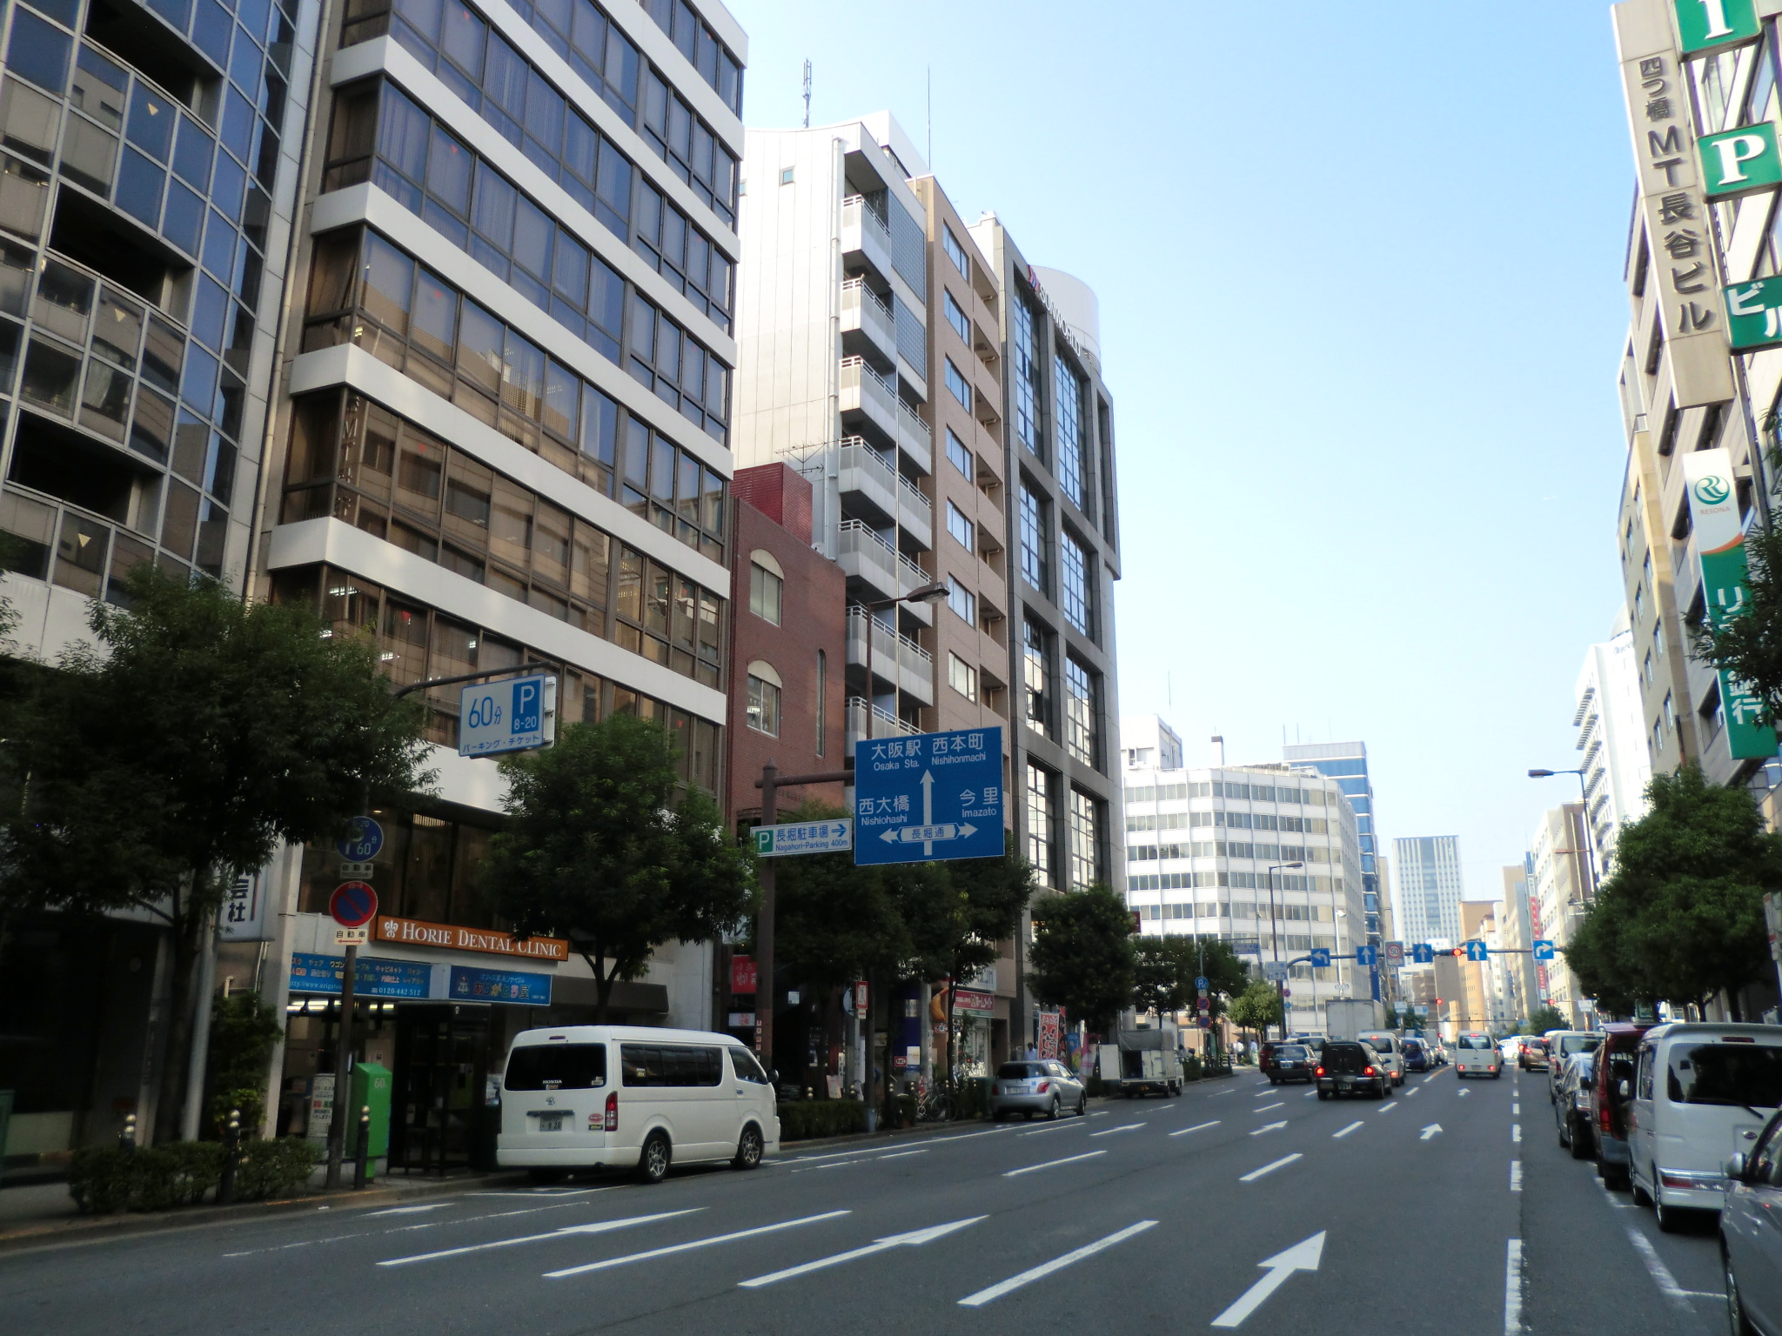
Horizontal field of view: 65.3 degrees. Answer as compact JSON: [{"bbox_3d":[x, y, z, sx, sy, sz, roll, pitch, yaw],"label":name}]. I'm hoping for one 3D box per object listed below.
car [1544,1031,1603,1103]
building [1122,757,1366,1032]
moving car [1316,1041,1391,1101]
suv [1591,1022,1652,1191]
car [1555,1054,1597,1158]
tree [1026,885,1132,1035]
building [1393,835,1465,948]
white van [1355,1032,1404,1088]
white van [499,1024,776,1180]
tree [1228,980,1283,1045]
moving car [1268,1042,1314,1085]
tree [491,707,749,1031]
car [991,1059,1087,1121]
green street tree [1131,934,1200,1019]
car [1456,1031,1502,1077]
[{"bbox_3d":[20.087,11.611,40.335,1.700,1.970,4.650,-6,-17,21],"label":"car"},{"bbox_3d":[41.315,31.323,170.207,29.000,31.000,40.000,-7,-17,23],"label":"building"},{"bbox_3d":[14.608,12.659,43.720,1.830,1.660,5.000,-7,-17,23],"label":"moving car"},{"bbox_3d":[9.874,5.654,17.965,1.500,1.930,3.500,-7,-17,23],"label":"suv"},{"bbox_3d":[11.864,7.077,22.521,1.740,1.530,4.400,-7,-17,23],"label":"car"},{"bbox_3d":[6.608,10.836,47.237,3.700,7.100,3.700,-7,-17,23],"label":"tree"},{"bbox_3d":[351.935,176.952,893.158,39.000,133.000,38.000,-7,-17,23],"label":"building"},{"bbox_3d":[18.114,14.443,51.357,1.500,1.900,3.500,-7,-17,23],"label":"white van"},{"bbox_3d":[-3.594,6.572,20.963,1.880,2.105,4.840,-7,-17,23],"label":"white van"},{"bbox_3d":[21.349,21.164,82.388,3.200,5.200,3.200,-7,-17,23],"label":"tree"},{"bbox_3d":[15.705,15.297,53.588,1.700,1.480,4.650,-7,-17,23],"label":"moving car"},{"bbox_3d":[-4.569,4.273,23.163,4.400,7.300,4.400,-7,-17,23],"label":"tree"},{"bbox_3d":[4.005,11.225,37.065,1.690,1.530,3.850,-7,-17,23],"label":"car"},{"bbox_3d":[10.966,14.017,56.792,3.100,6.000,3.100,-7,-17,23],"label":"green street tree"},{"bbox_3d":[24.041,15.796,56.855,1.475,1.850,3.395,-7,-17,23],"label":"car"}]

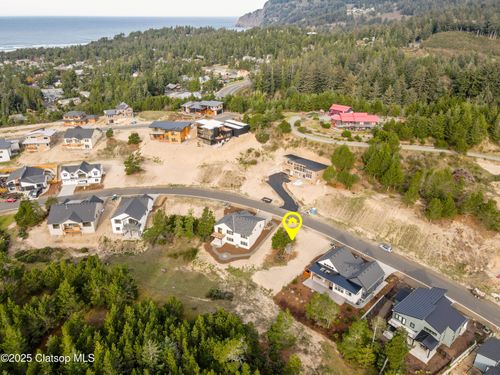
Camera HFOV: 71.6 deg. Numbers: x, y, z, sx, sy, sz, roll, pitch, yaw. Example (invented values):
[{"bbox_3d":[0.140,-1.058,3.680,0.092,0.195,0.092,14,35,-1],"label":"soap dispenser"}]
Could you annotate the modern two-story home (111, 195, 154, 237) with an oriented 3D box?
[{"bbox_3d":[-47.860,10.550,141.780,12.900,8.180,17.040,0,27,1],"label":"modern two-story home"}]

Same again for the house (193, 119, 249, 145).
[{"bbox_3d":[-15.233,-31.993,191.106,16.500,8.600,26.500,22,34,37],"label":"house"}]

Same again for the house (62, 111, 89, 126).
[{"bbox_3d":[-108.500,-43.472,217.247,12.500,7.800,9.500,4,27,7],"label":"house"}]

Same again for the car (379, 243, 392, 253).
[{"bbox_3d":[48.358,21.591,122.916,1.850,1.600,4.600,-21,33,-36],"label":"car"}]

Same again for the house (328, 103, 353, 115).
[{"bbox_3d":[60.000,-50.262,227.494,9.000,6.800,13.000,-24,35,-39],"label":"house"}]

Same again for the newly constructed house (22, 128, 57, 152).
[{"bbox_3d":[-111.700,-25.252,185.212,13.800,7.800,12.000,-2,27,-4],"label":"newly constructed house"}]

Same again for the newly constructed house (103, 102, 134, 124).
[{"bbox_3d":[-85.080,-48.580,225.310,17.930,9.850,12.310,-5,27,-9],"label":"newly constructed house"}]

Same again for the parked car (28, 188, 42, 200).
[{"bbox_3d":[-98.774,2.798,160.409,1.950,1.750,4.800,-2,27,-4],"label":"parked car"}]

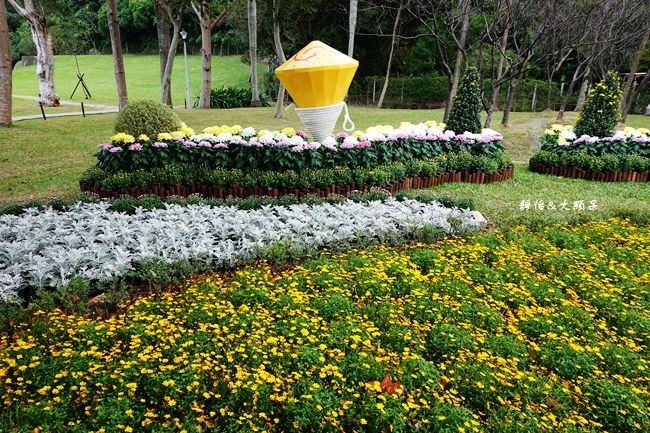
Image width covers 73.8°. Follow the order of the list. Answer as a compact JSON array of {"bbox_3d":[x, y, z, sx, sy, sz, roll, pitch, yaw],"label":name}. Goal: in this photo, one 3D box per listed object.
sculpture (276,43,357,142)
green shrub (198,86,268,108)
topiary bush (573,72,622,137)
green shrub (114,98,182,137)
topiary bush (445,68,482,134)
[{"bbox_3d":[-0.133,-1.855,6.753,1.310,1.652,1.310,-4,17,1],"label":"sculpture"},{"bbox_3d":[-4.178,-5.430,19.779,3.379,0.969,1.700,0,17,0],"label":"green shrub"},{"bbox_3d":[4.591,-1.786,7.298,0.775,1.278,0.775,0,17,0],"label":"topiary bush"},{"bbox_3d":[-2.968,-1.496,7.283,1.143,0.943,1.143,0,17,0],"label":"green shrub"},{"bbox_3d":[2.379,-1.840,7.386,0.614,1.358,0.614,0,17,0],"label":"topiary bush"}]

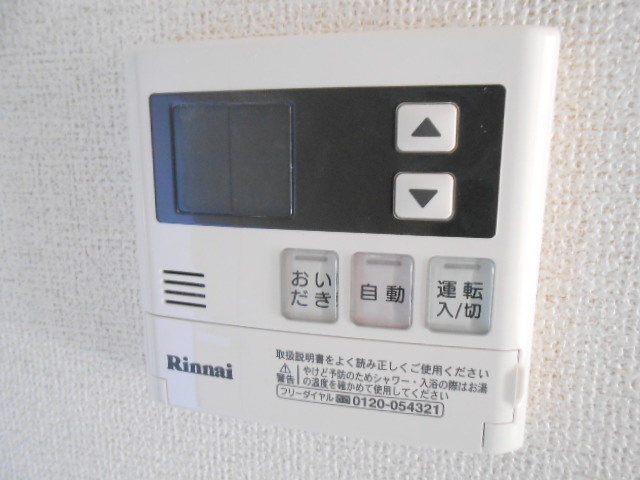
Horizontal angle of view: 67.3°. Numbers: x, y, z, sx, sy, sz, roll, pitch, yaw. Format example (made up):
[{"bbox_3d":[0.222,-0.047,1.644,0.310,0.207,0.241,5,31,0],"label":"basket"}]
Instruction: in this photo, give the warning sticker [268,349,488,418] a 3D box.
[{"bbox_3d":[0.018,0.045,0.148,0.065,0.017,0.001,3,11,13],"label":"warning sticker"}]

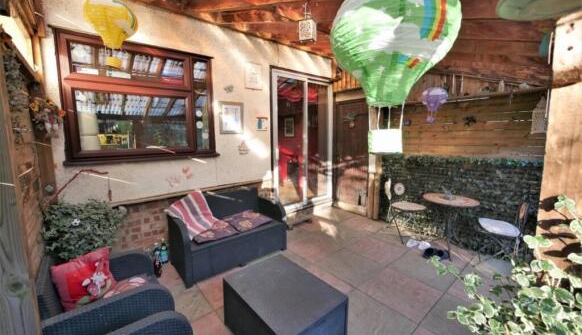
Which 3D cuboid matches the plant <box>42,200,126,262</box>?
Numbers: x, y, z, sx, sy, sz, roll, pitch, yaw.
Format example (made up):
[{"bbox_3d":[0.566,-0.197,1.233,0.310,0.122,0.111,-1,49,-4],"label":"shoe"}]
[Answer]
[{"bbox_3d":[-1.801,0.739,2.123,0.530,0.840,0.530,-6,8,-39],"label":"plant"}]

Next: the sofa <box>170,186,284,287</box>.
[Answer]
[{"bbox_3d":[-0.770,0.745,2.972,1.280,0.780,0.690,-6,8,-39],"label":"sofa"}]

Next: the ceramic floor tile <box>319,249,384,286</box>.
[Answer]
[{"bbox_3d":[0.684,1.148,2.741,0.600,0.020,0.600,-6,8,-39],"label":"ceramic floor tile"}]

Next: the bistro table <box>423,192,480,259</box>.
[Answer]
[{"bbox_3d":[1.986,0.746,2.934,0.600,0.690,0.600,-6,8,-39],"label":"bistro table"}]

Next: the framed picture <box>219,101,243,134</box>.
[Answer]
[{"bbox_3d":[-0.816,-0.683,3.237,0.352,0.438,0.030,-6,8,-39],"label":"framed picture"}]

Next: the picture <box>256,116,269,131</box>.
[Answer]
[{"bbox_3d":[-0.426,-0.661,3.566,0.201,0.222,0.025,-6,8,-39],"label":"picture"}]

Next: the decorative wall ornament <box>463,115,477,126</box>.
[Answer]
[{"bbox_3d":[2.325,-0.614,3.074,0.030,0.122,0.147,-6,8,-39],"label":"decorative wall ornament"}]

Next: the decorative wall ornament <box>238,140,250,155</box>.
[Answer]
[{"bbox_3d":[-0.670,-0.281,3.401,0.173,0.202,0.025,-6,8,-39],"label":"decorative wall ornament"}]

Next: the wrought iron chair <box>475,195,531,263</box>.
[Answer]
[{"bbox_3d":[2.398,0.682,2.723,0.440,0.850,0.390,4,8,39],"label":"wrought iron chair"}]

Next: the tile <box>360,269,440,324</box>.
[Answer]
[{"bbox_3d":[1.047,1.195,2.272,0.600,0.020,0.600,-6,8,-39],"label":"tile"}]

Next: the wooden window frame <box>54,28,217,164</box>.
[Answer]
[{"bbox_3d":[-1.533,-0.685,2.610,1.460,1.220,0.110,-6,8,-39],"label":"wooden window frame"}]

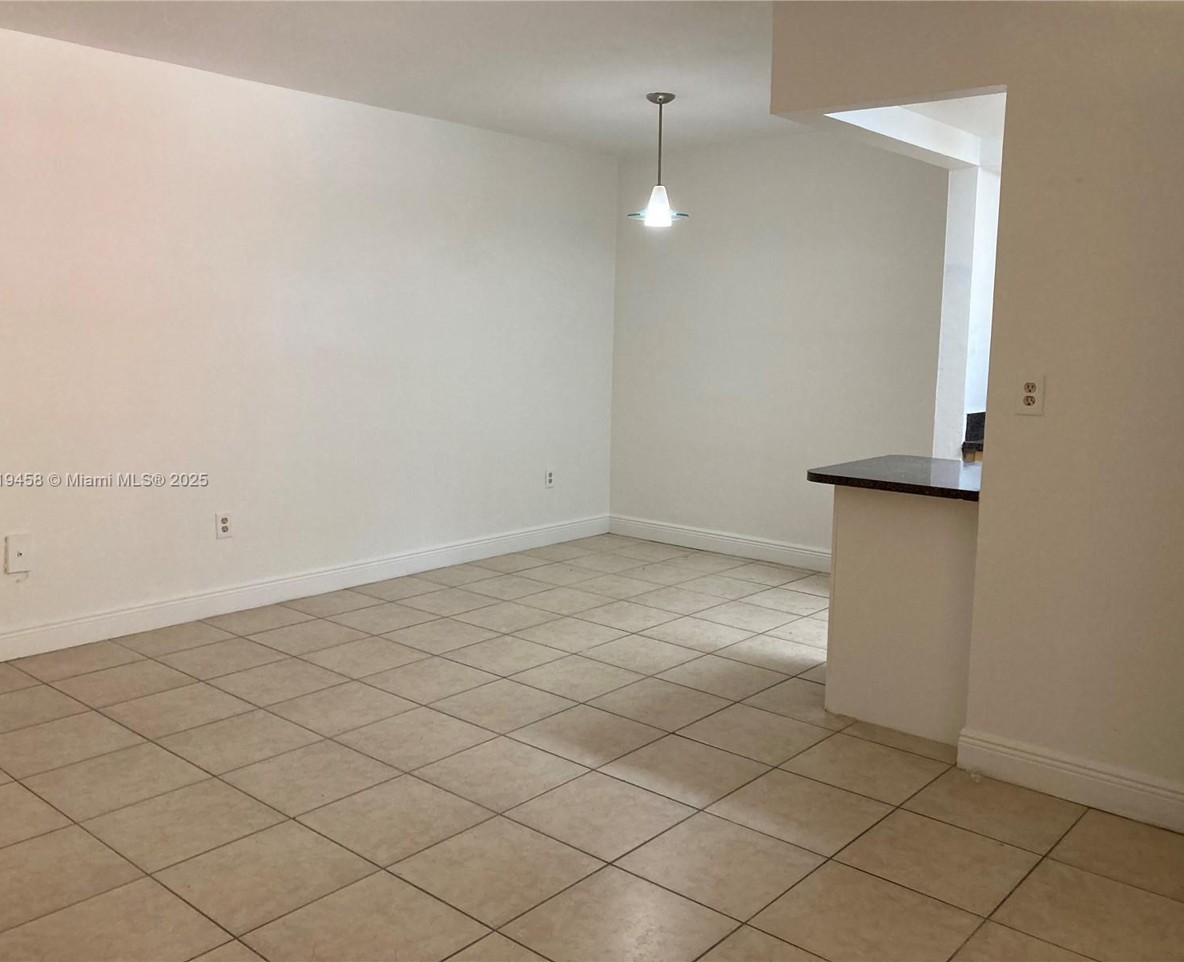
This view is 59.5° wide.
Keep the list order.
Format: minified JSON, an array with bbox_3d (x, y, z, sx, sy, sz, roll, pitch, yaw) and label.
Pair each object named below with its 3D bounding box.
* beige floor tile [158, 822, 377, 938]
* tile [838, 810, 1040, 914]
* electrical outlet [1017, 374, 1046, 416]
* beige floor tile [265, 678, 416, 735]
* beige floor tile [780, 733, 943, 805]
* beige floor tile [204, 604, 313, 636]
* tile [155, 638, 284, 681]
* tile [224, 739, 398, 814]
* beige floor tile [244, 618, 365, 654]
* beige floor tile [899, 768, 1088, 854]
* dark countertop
[{"bbox_3d":[-0.813,0.985,2.595,0.400,0.010,0.400,8,11,40],"label":"beige floor tile"},{"bbox_3d":[0.911,0.995,2.726,0.400,0.012,0.400,8,11,40],"label":"tile"},{"bbox_3d":[1.273,-0.251,3.016,0.073,0.117,0.010,8,11,40],"label":"electrical outlet"},{"bbox_3d":[-0.897,0.817,3.732,0.404,0.010,0.404,8,11,40],"label":"beige floor tile"},{"bbox_3d":[0.875,0.915,3.321,0.407,0.010,0.407,8,11,40],"label":"beige floor tile"},{"bbox_3d":[-1.551,0.650,4.842,0.382,0.010,0.402,8,11,40],"label":"beige floor tile"},{"bbox_3d":[-1.511,0.729,4.257,0.400,0.010,0.400,8,11,40],"label":"tile"},{"bbox_3d":[-0.855,0.901,3.163,0.404,0.010,0.404,8,11,40],"label":"tile"},{"bbox_3d":[-1.250,0.693,4.584,0.402,0.010,0.402,8,11,40],"label":"beige floor tile"},{"bbox_3d":[1.178,0.956,3.036,0.402,0.010,0.390,8,11,40],"label":"beige floor tile"},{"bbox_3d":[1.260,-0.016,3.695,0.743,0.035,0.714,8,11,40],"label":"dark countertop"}]

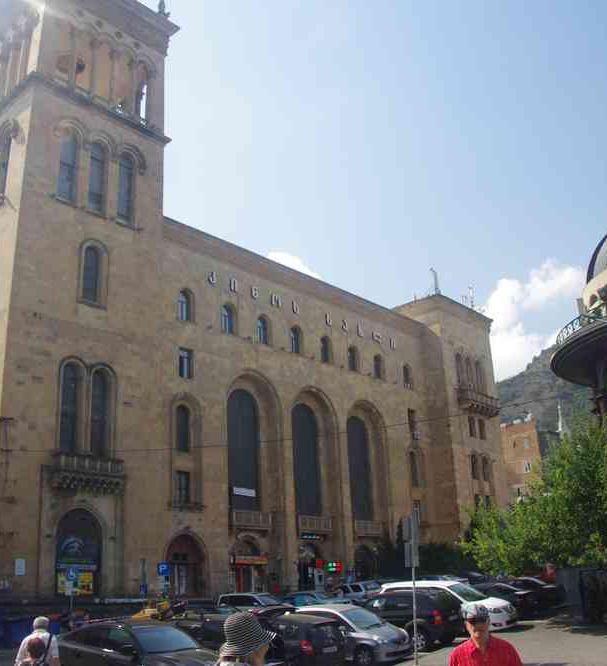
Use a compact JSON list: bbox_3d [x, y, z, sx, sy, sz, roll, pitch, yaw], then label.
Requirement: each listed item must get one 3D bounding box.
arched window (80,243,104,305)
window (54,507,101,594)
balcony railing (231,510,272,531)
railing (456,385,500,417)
[{"bbox_3d":[-13.356,-3.727,46.991,0.350,4.100,1.450,-19,-26,39],"label":"arched window"},{"bbox_3d":[-11.847,11.531,39.306,0.350,4.300,2.500,-19,-26,39],"label":"window"},{"bbox_3d":[-3.291,12.352,49.319,0.300,1.080,3.500,-19,-25,39],"label":"balcony railing"},{"bbox_3d":[16.596,6.627,70.313,1.400,1.719,5.388,-19,-26,39],"label":"railing"}]

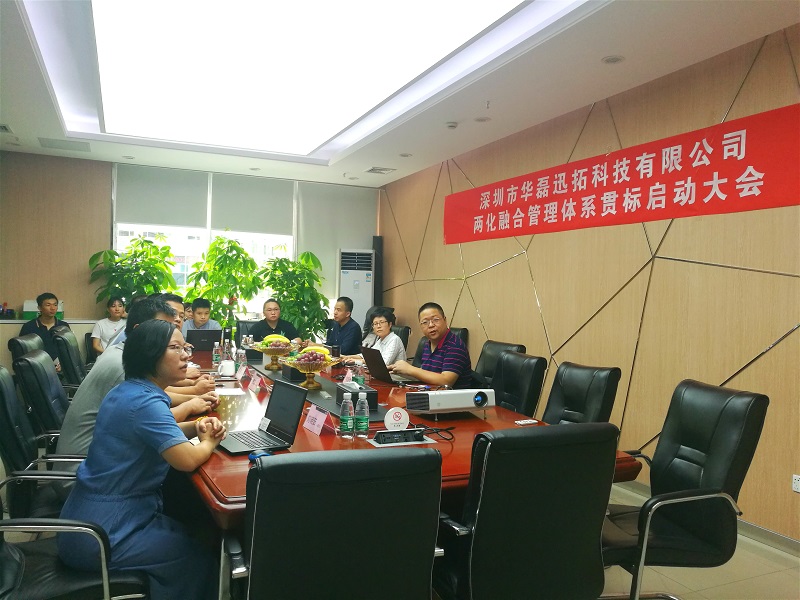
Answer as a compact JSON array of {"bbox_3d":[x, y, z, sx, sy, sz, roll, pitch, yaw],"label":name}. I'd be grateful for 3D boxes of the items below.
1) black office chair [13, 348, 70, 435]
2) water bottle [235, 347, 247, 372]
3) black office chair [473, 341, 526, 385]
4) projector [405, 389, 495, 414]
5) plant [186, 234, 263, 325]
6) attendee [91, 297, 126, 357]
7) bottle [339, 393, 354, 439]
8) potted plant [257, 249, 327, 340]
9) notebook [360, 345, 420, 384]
[{"bbox_3d":[-1.617,0.768,3.264,0.620,0.955,0.580,1,1,-20],"label":"black office chair"},{"bbox_3d":[-1.113,0.442,4.370,0.062,0.193,0.062,1,1,-24],"label":"water bottle"},{"bbox_3d":[0.541,0.807,4.587,0.620,0.955,0.580,1,1,-32],"label":"black office chair"},{"bbox_3d":[0.243,0.481,3.000,0.355,0.095,0.250,1,-2,-24],"label":"projector"},{"bbox_3d":[-2.013,0.212,7.153,0.900,1.924,0.900,1,1,-24],"label":"plant"},{"bbox_3d":[-2.957,0.567,6.372,0.500,1.186,0.750,1,1,-24],"label":"attendee"},{"bbox_3d":[-0.248,0.531,2.909,0.065,0.220,0.065,1,1,0],"label":"bottle"},{"bbox_3d":[-1.333,0.342,7.792,0.780,1.860,0.780,0,1,-24],"label":"potted plant"},{"bbox_3d":[-0.059,0.483,4.642,0.350,0.250,0.350,0,1,-26],"label":"notebook"}]

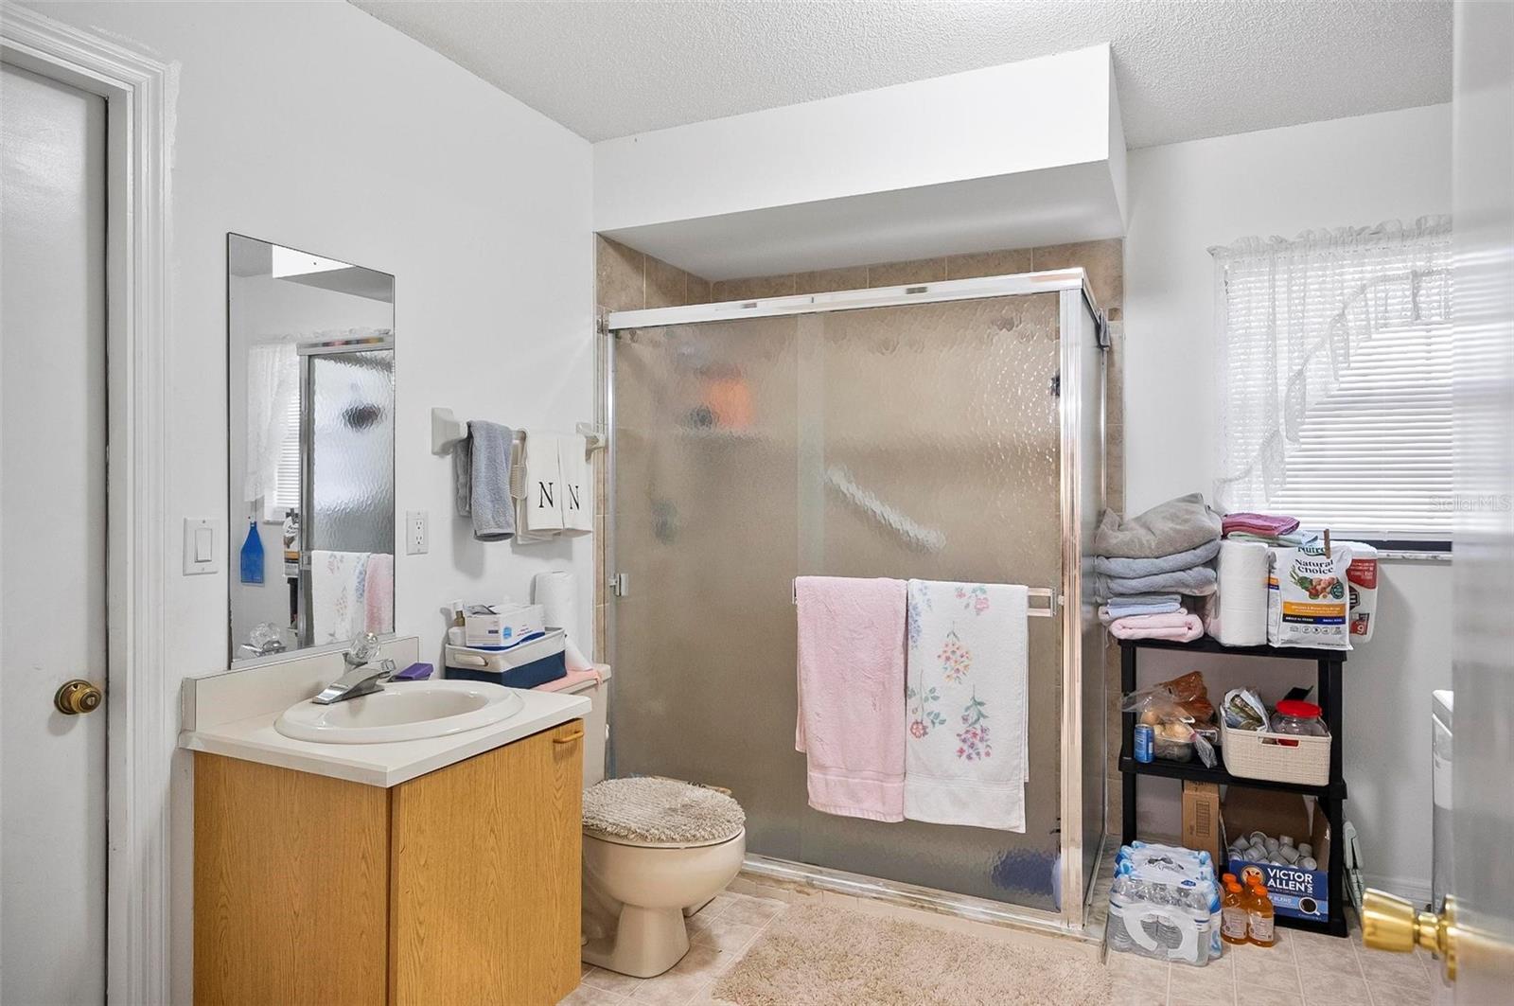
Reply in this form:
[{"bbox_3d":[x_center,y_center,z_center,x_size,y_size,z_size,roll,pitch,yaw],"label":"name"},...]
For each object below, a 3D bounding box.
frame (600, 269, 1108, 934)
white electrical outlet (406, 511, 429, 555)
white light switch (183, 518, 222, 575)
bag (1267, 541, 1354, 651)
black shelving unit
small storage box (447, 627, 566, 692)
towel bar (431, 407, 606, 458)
[{"bbox_3d":[0.342,0.255,2.968,1.610,1.820,0.750,1,1,25],"label":"frame"},{"bbox_3d":[-0.894,0.078,2.223,0.009,0.115,0.071,1,1,25],"label":"white electrical outlet"},{"bbox_3d":[-1.131,0.088,1.716,0.012,0.115,0.071,1,1,25],"label":"white light switch"},{"bbox_3d":[1.611,0.273,2.450,0.195,0.290,0.100,0,1,19],"label":"bag"},{"bbox_3d":[1.468,0.821,2.645,0.600,0.810,0.300,1,1,25],"label":"black shelving unit"},{"bbox_3d":[-0.692,0.434,2.328,0.215,0.120,0.265,1,1,25],"label":"small storage box"},{"bbox_3d":[-0.682,-0.199,2.564,0.095,0.127,0.700,1,1,25],"label":"towel bar"}]

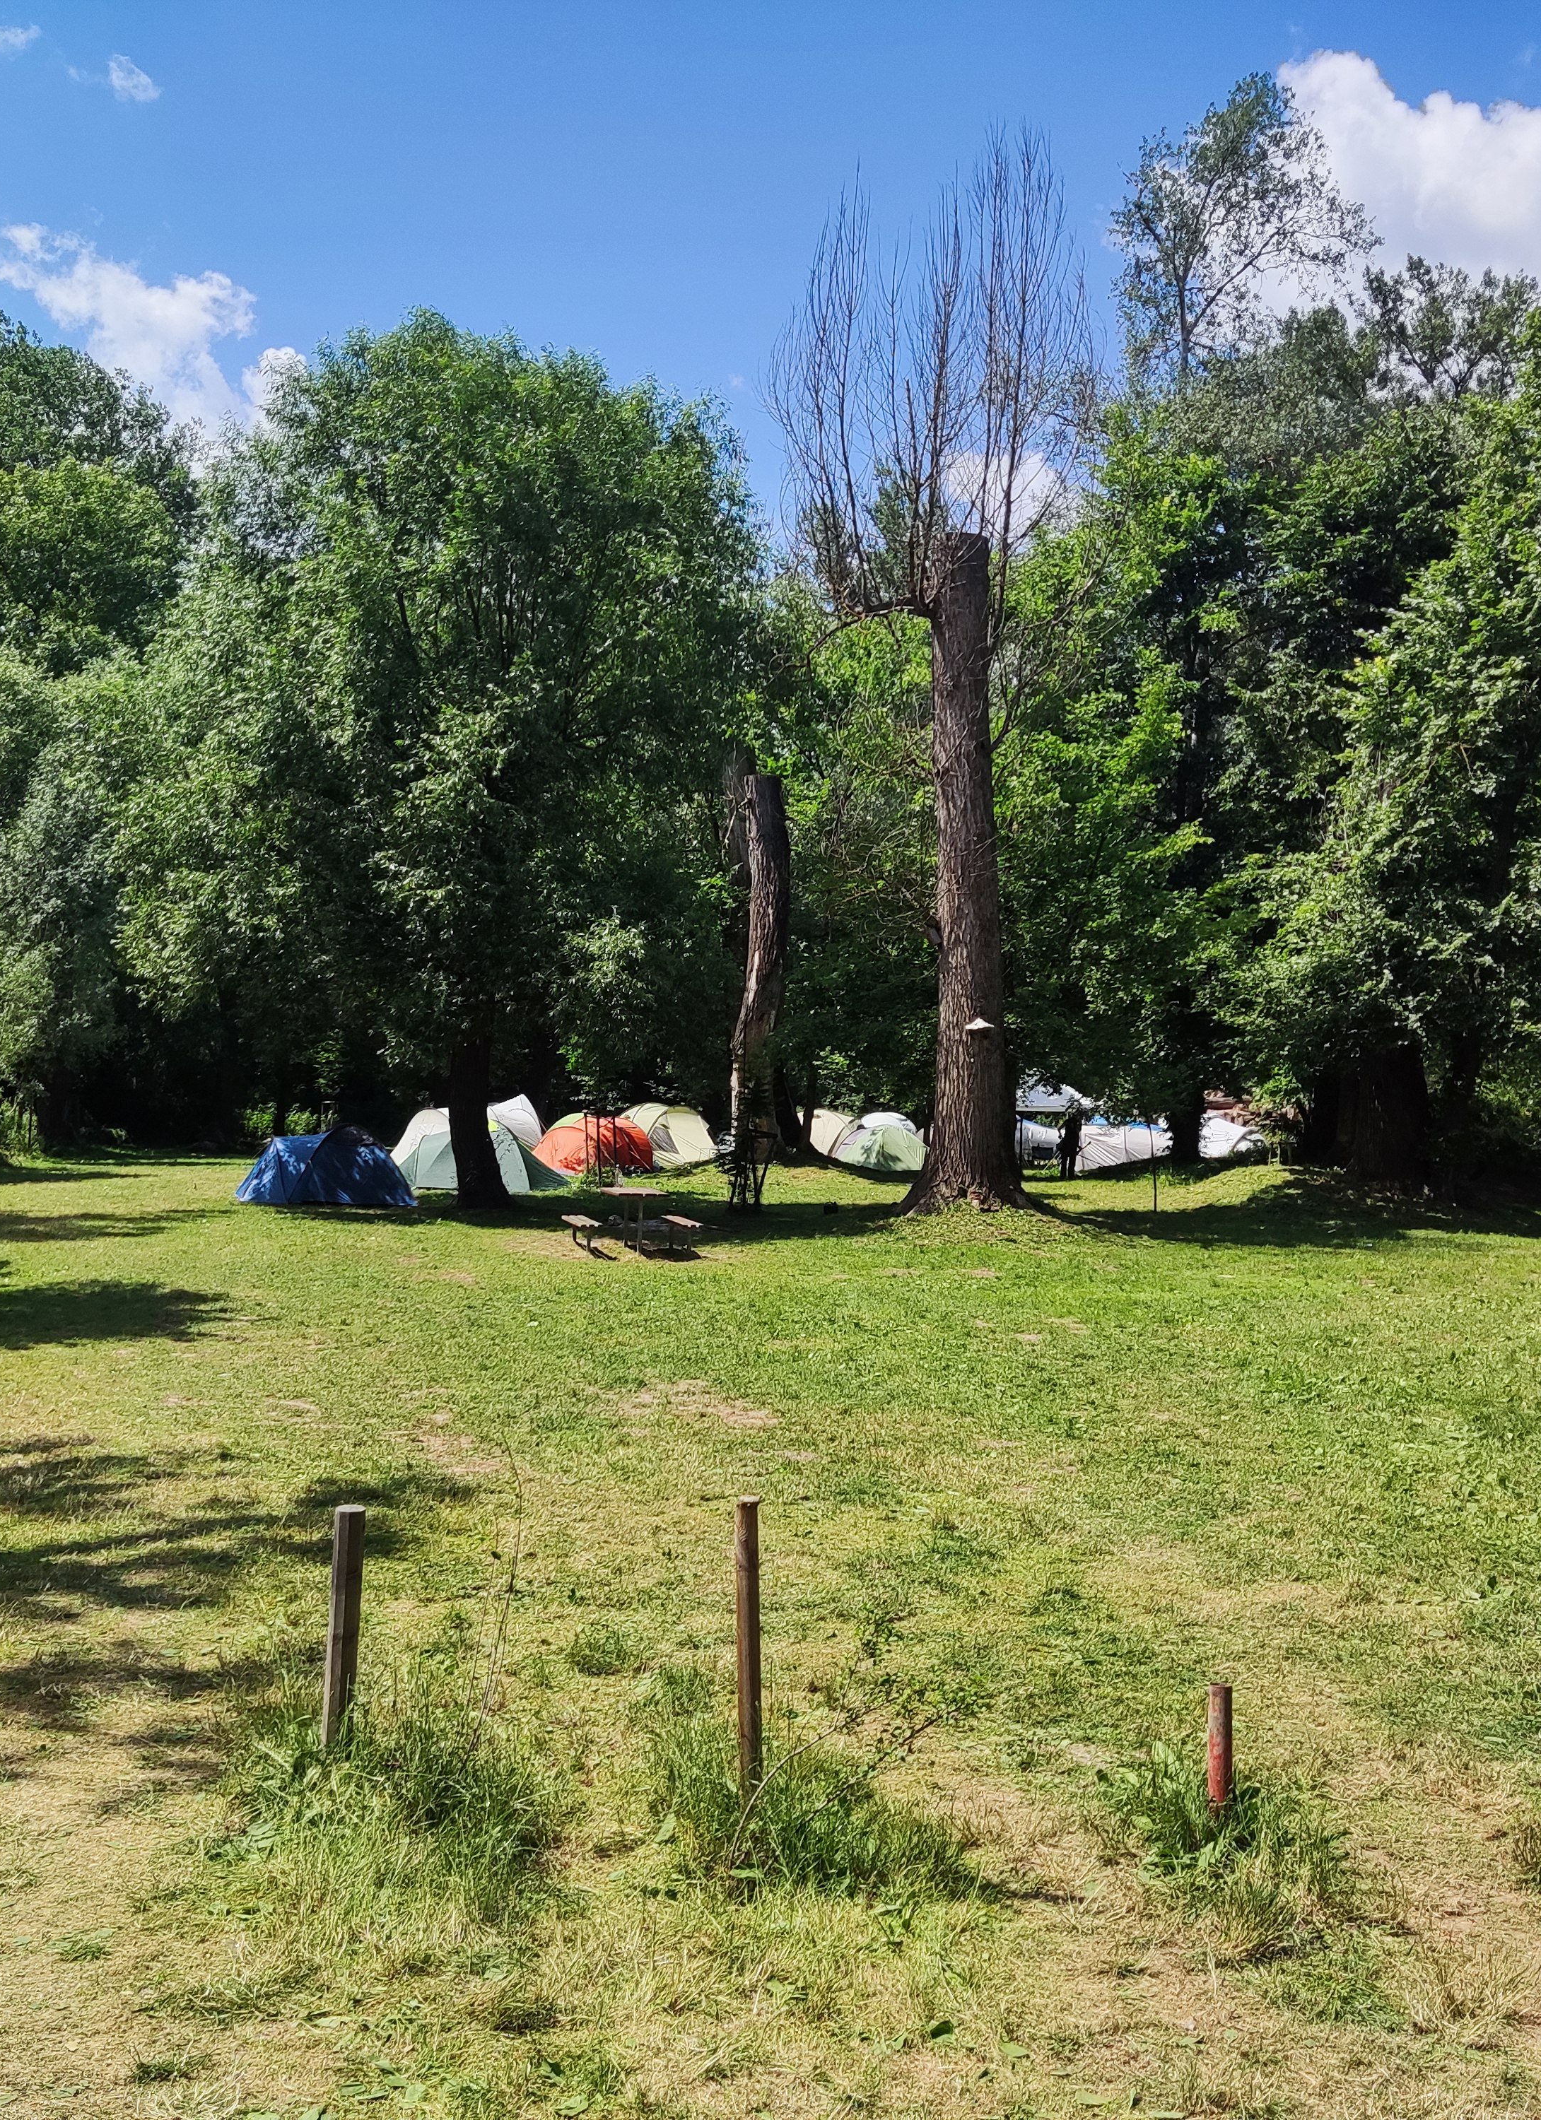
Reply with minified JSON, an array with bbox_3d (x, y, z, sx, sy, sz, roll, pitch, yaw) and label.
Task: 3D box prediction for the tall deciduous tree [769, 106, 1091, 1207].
[{"bbox_3d":[2.783,-6.641,35.234,5.500,18.400,5.300,0,-1,0],"label":"tall deciduous tree"}]

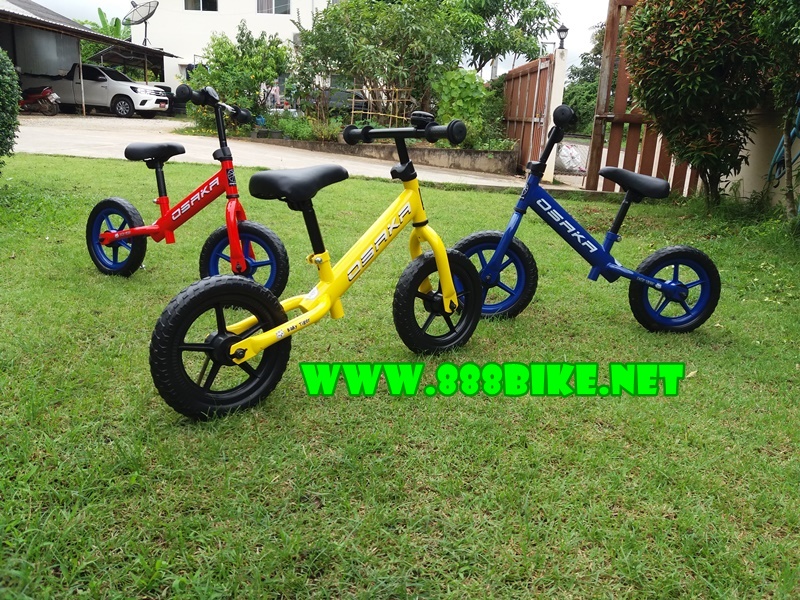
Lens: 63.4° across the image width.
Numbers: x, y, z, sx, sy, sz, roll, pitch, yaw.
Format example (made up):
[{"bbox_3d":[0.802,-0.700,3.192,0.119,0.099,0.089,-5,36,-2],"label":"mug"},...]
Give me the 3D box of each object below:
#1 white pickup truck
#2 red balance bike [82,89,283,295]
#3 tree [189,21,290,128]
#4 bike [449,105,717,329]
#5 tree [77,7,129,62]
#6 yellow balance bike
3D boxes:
[{"bbox_3d":[-10.426,-7.113,21.897,5.250,1.680,1.820,6,15,8],"label":"white pickup truck"},{"bbox_3d":[-0.678,-0.336,2.033,0.873,0.649,0.370,13,17,30],"label":"red balance bike"},{"bbox_3d":[-3.969,-5.551,16.000,2.500,2.600,2.400,4,15,0],"label":"tree"},{"bbox_3d":[0.593,-0.233,1.993,0.874,0.649,0.370,3,15,-3],"label":"bike"},{"bbox_3d":[-11.873,-9.623,26.000,2.600,4.200,2.600,4,15,0],"label":"tree"},{"bbox_3d":[-0.121,-0.101,1.434,0.882,0.605,0.422,-10,15,-41],"label":"yellow balance bike"}]

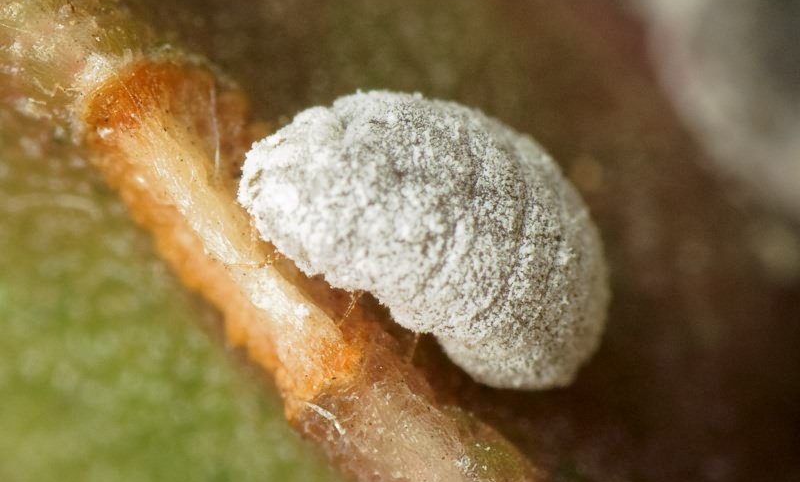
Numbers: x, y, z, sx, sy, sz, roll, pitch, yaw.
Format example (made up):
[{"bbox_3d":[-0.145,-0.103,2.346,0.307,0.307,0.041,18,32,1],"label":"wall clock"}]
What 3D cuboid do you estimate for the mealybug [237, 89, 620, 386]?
[{"bbox_3d":[0.000,0.000,0.023,0.003,0.001,0.002,30,50,-25],"label":"mealybug"}]

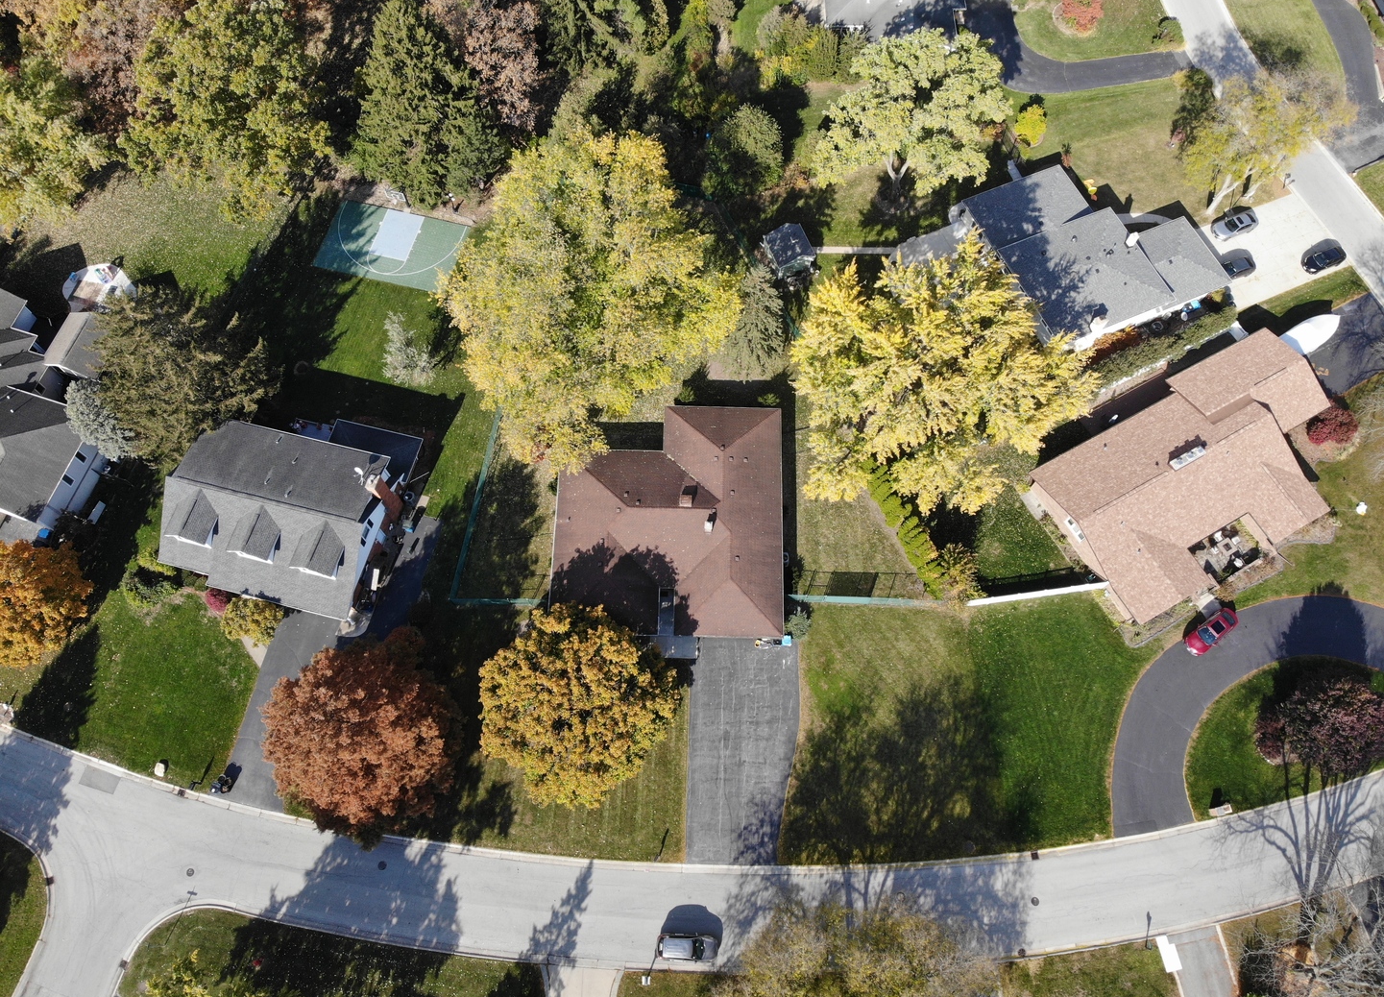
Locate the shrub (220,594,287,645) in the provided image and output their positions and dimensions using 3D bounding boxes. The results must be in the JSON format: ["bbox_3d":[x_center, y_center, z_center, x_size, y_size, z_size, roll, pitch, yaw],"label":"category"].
[{"bbox_3d":[-35.964,10.100,78.996,4.990,3.800,4.100,0,68,-1],"label":"shrub"}]

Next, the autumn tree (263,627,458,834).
[{"bbox_3d":[-22.550,16.817,67.505,13.059,15.300,13.059,0,67,0],"label":"autumn tree"}]

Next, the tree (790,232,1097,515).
[{"bbox_3d":[20.344,-9.871,80.006,24.610,18.000,24.820,0,68,-1],"label":"tree"}]

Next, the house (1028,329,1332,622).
[{"bbox_3d":[43.927,-2.626,82.022,27.800,5.000,16.300,-27,70,-11],"label":"house"}]

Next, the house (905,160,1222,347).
[{"bbox_3d":[38.330,-24.675,92.181,20.900,6.700,18.800,-22,70,-9],"label":"house"}]

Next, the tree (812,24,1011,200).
[{"bbox_3d":[20.185,-34.503,90.025,18.160,17.500,15.600,0,68,-1],"label":"tree"}]

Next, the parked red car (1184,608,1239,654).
[{"bbox_3d":[42.501,10.777,78.191,4.850,1.460,1.870,-33,71,-14],"label":"parked red car"}]

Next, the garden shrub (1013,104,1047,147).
[{"bbox_3d":[35.021,-38.565,99.304,3.300,3.600,4.300,0,68,-1],"label":"garden shrub"}]

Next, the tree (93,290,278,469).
[{"bbox_3d":[-43.010,-11.296,78.172,13.083,17.513,13.083,0,67,0],"label":"tree"}]

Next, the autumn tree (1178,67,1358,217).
[{"bbox_3d":[52.822,-32.115,90.046,14.300,16.500,13.000,0,68,-1],"label":"autumn tree"}]

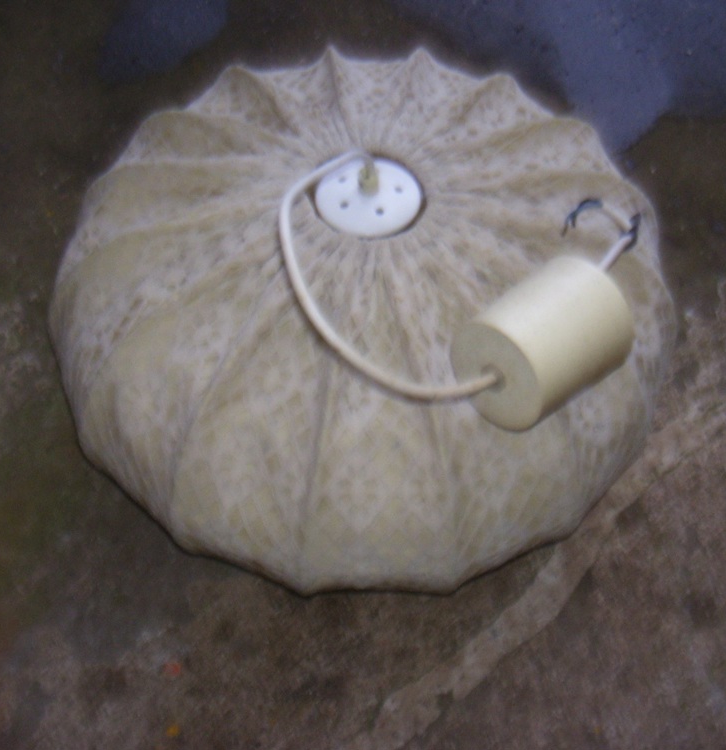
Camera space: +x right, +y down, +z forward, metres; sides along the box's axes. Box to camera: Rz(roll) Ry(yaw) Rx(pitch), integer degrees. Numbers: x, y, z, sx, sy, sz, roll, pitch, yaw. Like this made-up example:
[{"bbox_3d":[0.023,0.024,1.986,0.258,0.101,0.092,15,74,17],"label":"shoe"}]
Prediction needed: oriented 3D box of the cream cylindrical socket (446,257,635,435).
[{"bbox_3d":[0.098,-0.017,0.583,0.076,0.067,0.067,-33,63,-27],"label":"cream cylindrical socket"}]

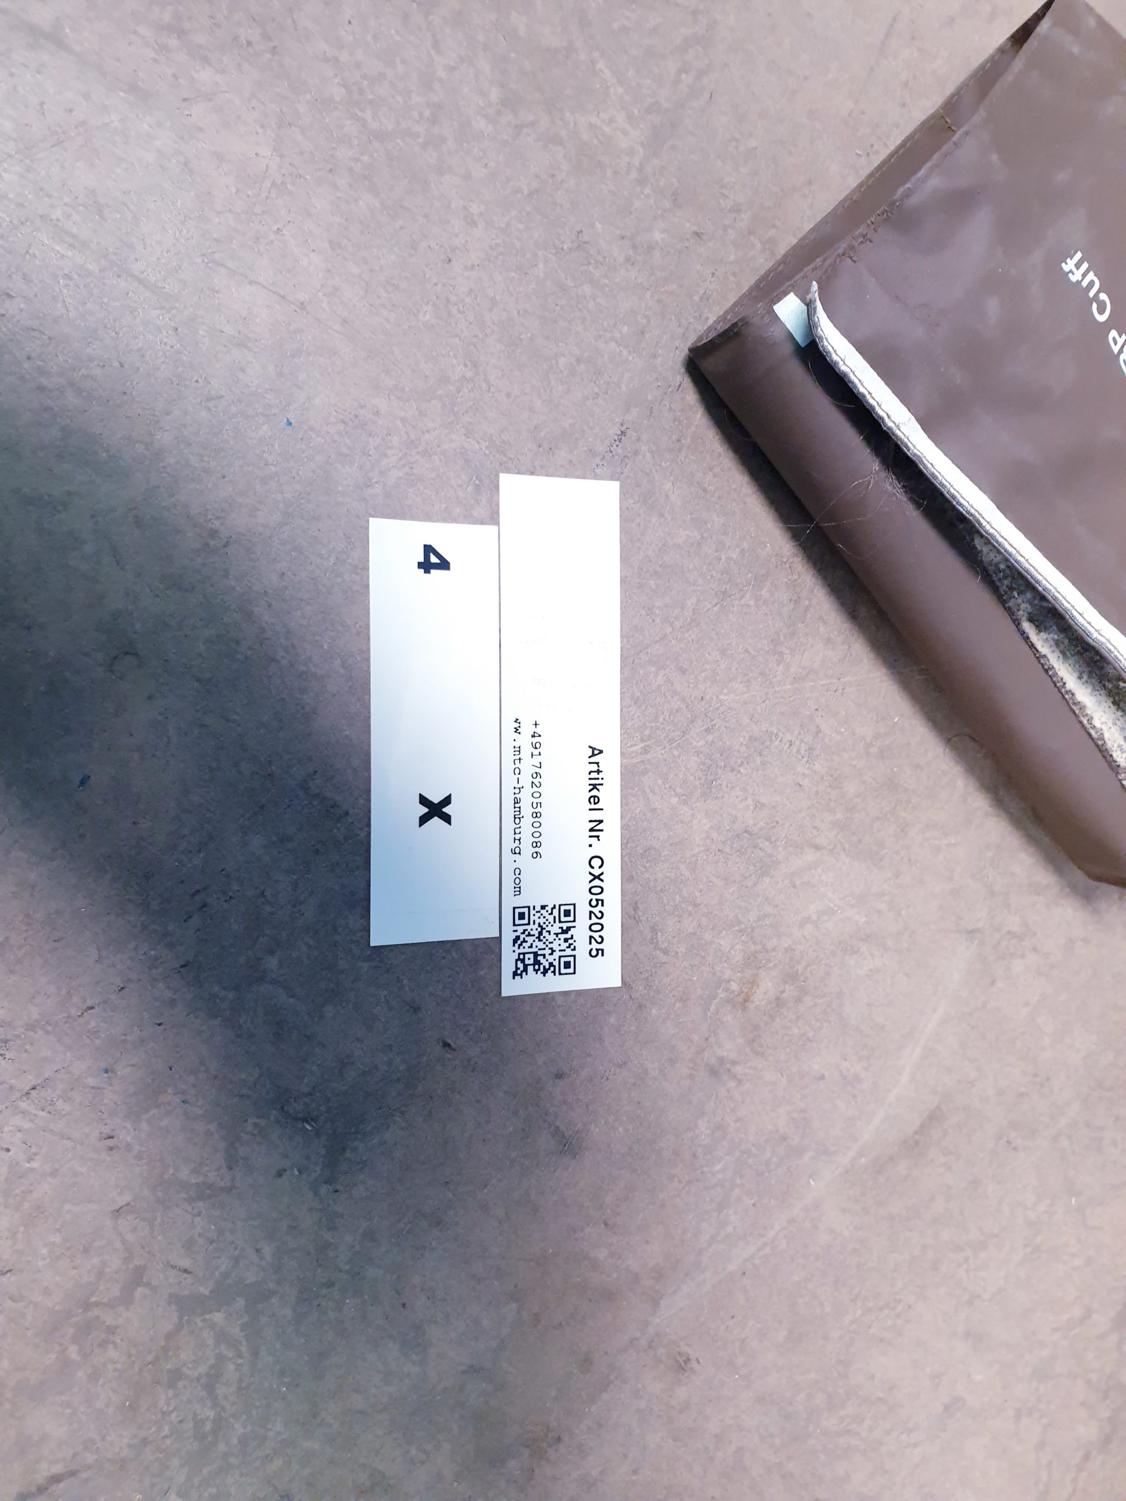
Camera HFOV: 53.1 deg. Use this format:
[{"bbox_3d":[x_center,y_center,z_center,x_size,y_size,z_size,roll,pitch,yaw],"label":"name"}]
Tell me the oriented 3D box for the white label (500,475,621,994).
[{"bbox_3d":[0.000,-0.003,0.221,0.025,0.001,0.101,-1,91,-20],"label":"white label"}]

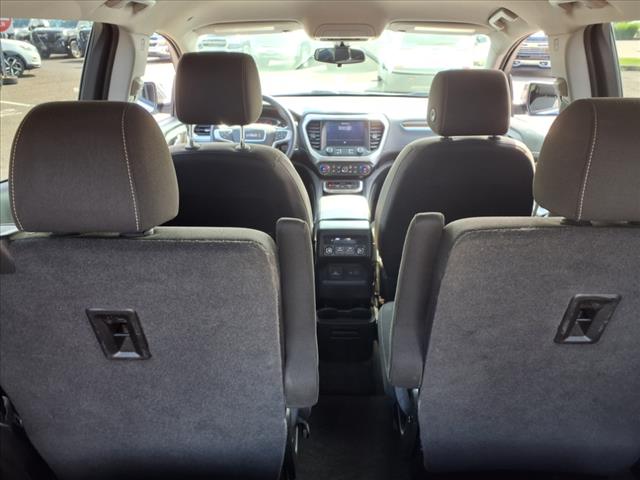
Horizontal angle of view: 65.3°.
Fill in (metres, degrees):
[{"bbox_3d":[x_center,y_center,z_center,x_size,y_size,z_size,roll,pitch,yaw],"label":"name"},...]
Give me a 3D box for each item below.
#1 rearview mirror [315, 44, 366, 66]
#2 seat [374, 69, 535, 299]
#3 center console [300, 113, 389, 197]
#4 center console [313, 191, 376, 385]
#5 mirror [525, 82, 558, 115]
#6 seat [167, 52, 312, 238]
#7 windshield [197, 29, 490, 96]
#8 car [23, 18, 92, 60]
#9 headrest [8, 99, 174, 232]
[{"bbox_3d":[0.088,-0.834,2.263,0.235,0.075,0.050,4,23,9],"label":"rearview mirror"},{"bbox_3d":[0.482,-0.195,1.970,0.540,0.950,0.760,1,23,1],"label":"seat"},{"bbox_3d":[0.095,-0.407,2.302,0.400,0.310,0.270,1,23,1],"label":"center console"},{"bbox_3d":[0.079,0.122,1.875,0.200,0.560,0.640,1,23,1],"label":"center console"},{"bbox_3d":[1.068,-0.682,2.400,0.200,0.165,0.110,4,23,10],"label":"mirror"},{"bbox_3d":[-0.314,-0.225,1.977,0.540,1.000,0.760,1,23,1],"label":"seat"},{"bbox_3d":[0.084,-0.911,2.632,1.400,0.080,0.800,1,-6,1],"label":"windshield"},{"bbox_3d":[-14.382,-11.711,29.075,2.050,1.920,5.600,1,23,3],"label":"car"},{"bbox_3d":[-0.358,-0.116,0.800,0.262,0.210,0.130,1,29,1],"label":"headrest"}]

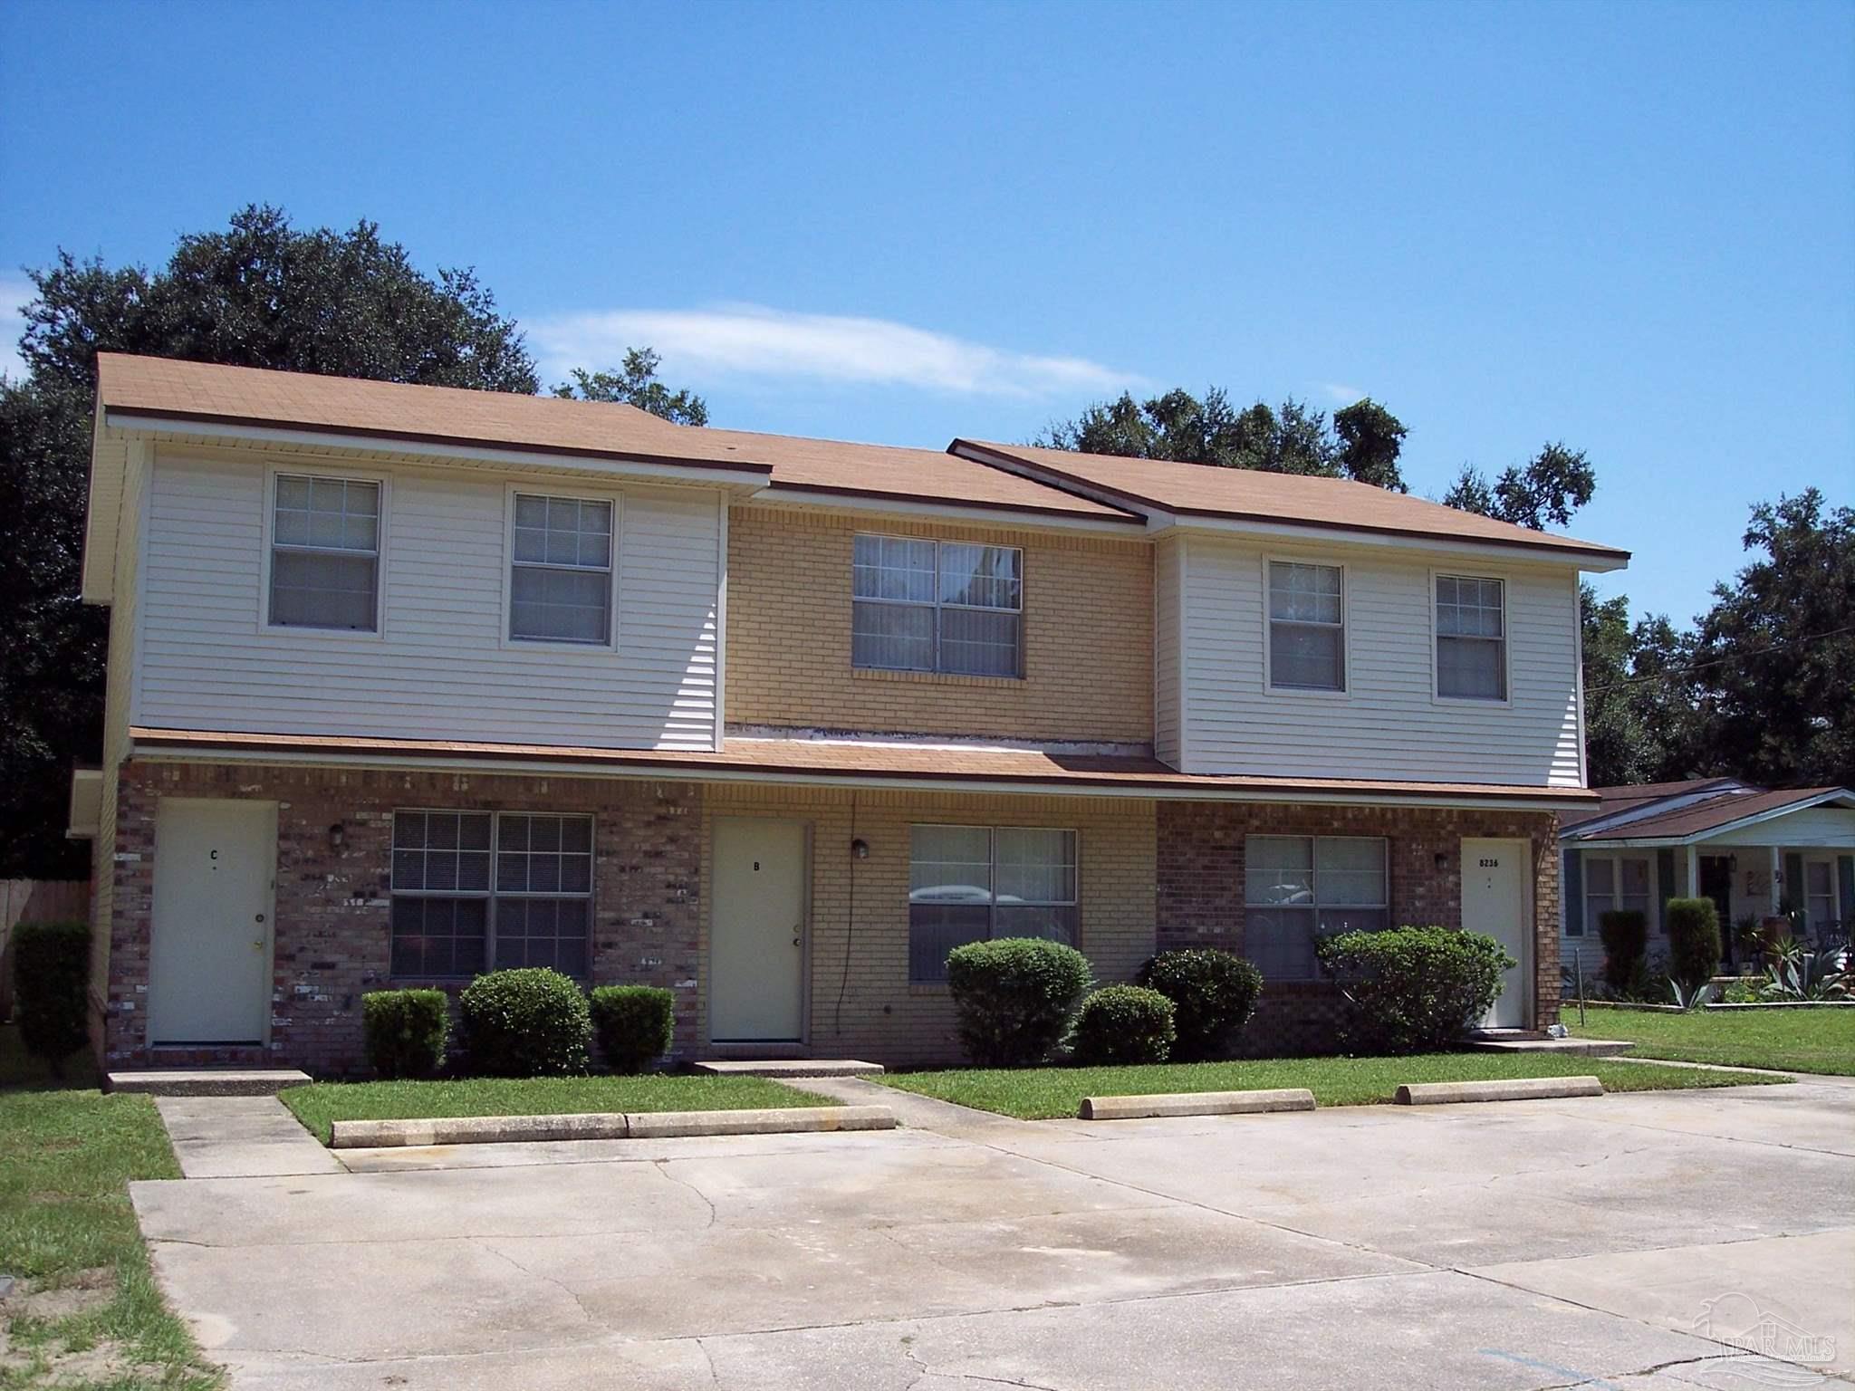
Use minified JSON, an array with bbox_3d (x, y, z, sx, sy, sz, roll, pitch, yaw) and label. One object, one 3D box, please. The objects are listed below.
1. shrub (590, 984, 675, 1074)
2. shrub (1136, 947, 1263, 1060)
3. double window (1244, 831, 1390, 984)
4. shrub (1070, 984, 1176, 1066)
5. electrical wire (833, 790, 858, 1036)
[{"bbox_3d":[-2.562,2.895,18.113,0.680,0.760,0.660,3,-8,-22],"label":"shrub"},{"bbox_3d":[2.659,3.024,20.470,1.238,1.115,1.238,0,-6,0],"label":"shrub"},{"bbox_3d":[4.017,2.205,21.641,1.750,1.490,0.100,3,-8,-22],"label":"double window"},{"bbox_3d":[1.857,3.129,19.833,0.970,0.780,0.900,0,-7,0],"label":"shrub"},{"bbox_3d":[-0.773,2.065,19.955,0.169,2.333,0.020,3,-7,-22],"label":"electrical wire"}]

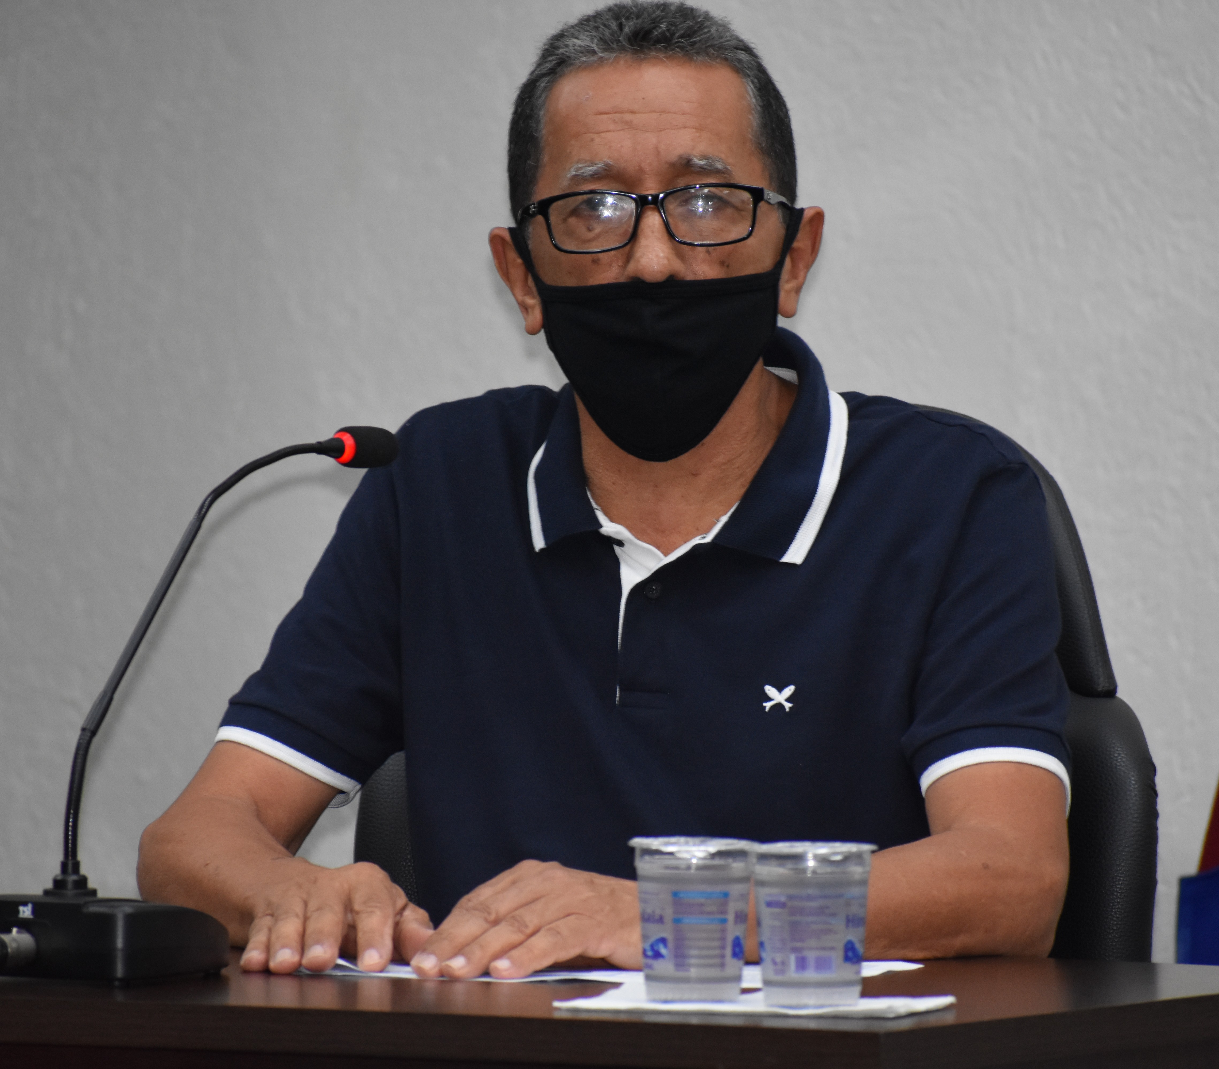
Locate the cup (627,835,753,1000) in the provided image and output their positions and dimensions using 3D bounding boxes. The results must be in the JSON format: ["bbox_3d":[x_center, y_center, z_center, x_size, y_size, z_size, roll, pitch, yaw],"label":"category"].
[{"bbox_3d":[0.047,0.214,9.639,0.069,0.088,0.069,0,3,0],"label":"cup"}]

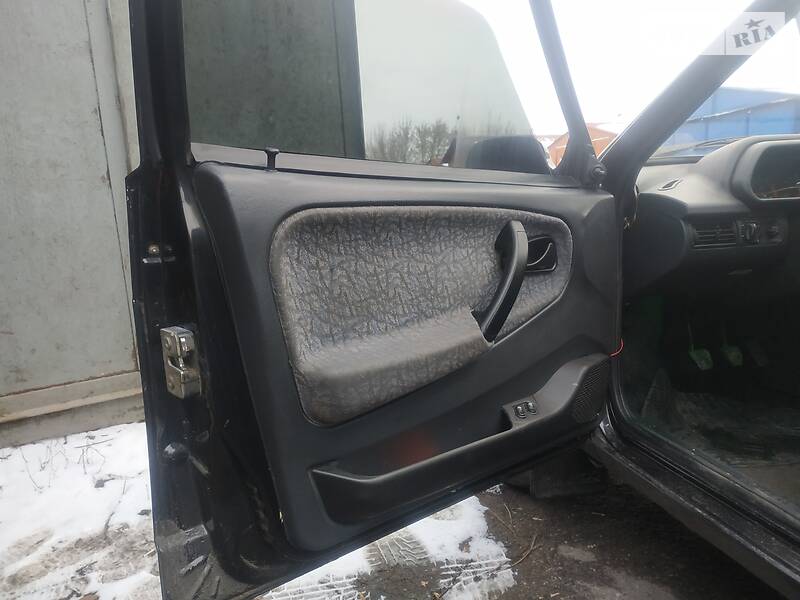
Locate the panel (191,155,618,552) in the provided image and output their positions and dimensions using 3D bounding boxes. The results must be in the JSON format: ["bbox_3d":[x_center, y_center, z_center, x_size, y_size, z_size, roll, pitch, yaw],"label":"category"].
[{"bbox_3d":[0.142,0.054,0.925,0.850,0.577,0.110,-10,12,-33],"label":"panel"}]

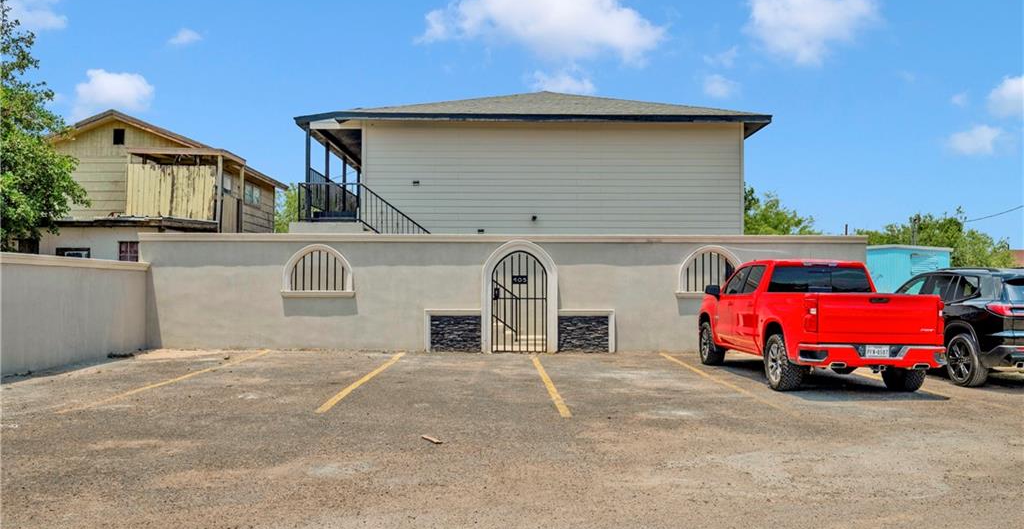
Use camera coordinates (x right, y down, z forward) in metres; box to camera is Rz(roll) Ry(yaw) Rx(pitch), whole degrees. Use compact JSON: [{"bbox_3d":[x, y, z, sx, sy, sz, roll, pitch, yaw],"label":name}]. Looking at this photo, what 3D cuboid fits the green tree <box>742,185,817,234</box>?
[{"bbox_3d":[11.000,-0.493,34.572,5.200,5.900,5.200,0,-1,0],"label":"green tree"}]

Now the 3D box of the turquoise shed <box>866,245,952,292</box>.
[{"bbox_3d":[11.000,0.869,23.832,3.000,2.650,3.000,0,-1,-1],"label":"turquoise shed"}]

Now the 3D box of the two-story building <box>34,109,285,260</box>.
[{"bbox_3d":[-11.000,-1.066,25.481,6.600,6.600,9.500,0,-1,-1],"label":"two-story building"}]

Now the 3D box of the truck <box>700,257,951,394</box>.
[{"bbox_3d":[4.860,0.961,13.724,2.060,1.970,5.880,0,-1,-2],"label":"truck"}]

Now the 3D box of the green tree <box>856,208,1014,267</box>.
[{"bbox_3d":[19.000,-0.007,36.061,7.000,5.000,6.000,0,-1,0],"label":"green tree"}]

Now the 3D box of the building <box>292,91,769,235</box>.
[{"bbox_3d":[0.450,-1.719,27.398,12.800,8.000,13.200,0,-1,-1],"label":"building"}]

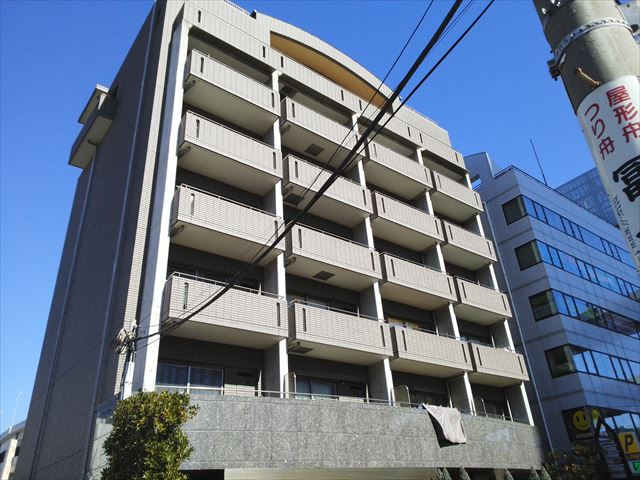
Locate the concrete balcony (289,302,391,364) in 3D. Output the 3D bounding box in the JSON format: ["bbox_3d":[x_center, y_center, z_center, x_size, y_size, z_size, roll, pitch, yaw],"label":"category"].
[{"bbox_3d":[0.521,3.308,17.235,4.150,1.290,1.280,18,-36,-33],"label":"concrete balcony"}]

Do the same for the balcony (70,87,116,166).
[{"bbox_3d":[-12.145,-5.962,26.635,0.870,2.100,4.600,18,-36,-33],"label":"balcony"}]

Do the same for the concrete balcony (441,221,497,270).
[{"bbox_3d":[7.061,0.341,24.992,3.717,1.290,1.280,18,-36,-33],"label":"concrete balcony"}]

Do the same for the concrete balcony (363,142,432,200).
[{"bbox_3d":[3.507,-3.293,24.202,4.278,1.210,1.370,18,-36,-34],"label":"concrete balcony"}]

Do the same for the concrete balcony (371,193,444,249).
[{"bbox_3d":[3.702,-0.739,22.674,4.188,1.290,1.280,18,-36,-33],"label":"concrete balcony"}]

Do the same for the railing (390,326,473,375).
[{"bbox_3d":[4.087,4.455,19.695,4.188,1.290,1.280,18,-36,-33],"label":"railing"}]

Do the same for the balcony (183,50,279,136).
[{"bbox_3d":[-3.465,-5.554,19.209,3.758,1.210,1.370,18,-36,-34],"label":"balcony"}]

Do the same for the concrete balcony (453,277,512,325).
[{"bbox_3d":[7.254,2.938,23.503,3.717,1.290,1.280,18,-36,-33],"label":"concrete balcony"}]

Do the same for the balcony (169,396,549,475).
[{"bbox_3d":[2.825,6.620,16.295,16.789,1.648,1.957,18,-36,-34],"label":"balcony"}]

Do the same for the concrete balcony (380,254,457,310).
[{"bbox_3d":[3.878,1.906,21.329,4.278,1.210,1.370,18,-36,-34],"label":"concrete balcony"}]

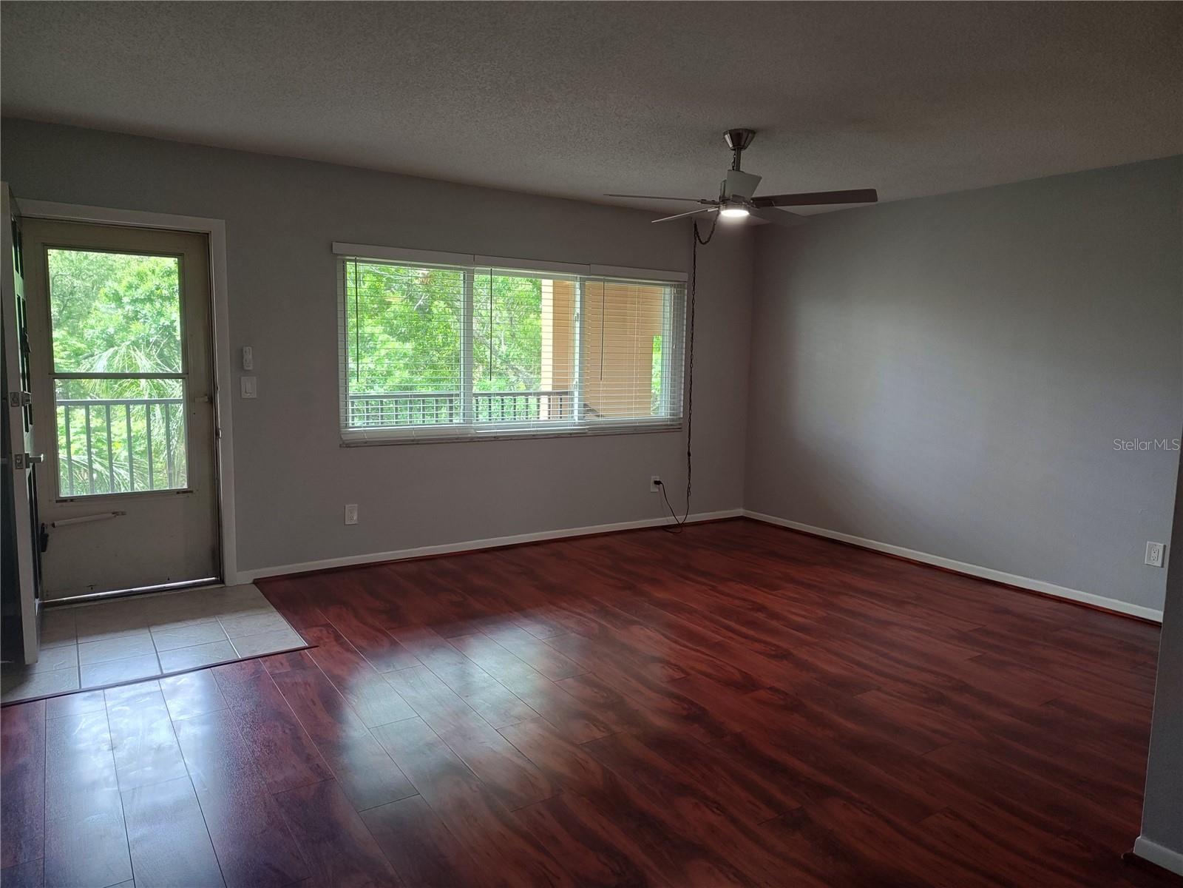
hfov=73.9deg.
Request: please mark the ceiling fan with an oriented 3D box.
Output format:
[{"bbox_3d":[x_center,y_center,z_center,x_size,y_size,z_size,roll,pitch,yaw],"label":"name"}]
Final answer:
[{"bbox_3d":[0.693,-1.323,3.876,1.310,0.400,1.290,-3,8,-33],"label":"ceiling fan"}]

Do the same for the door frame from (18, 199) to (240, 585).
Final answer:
[{"bbox_3d":[-2.491,-0.181,4.200,1.030,2.080,0.120,-3,8,-33],"label":"door frame"}]

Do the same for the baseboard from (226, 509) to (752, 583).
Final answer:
[{"bbox_3d":[-0.371,0.696,5.669,4.030,0.083,0.020,-3,8,-33],"label":"baseboard"}]

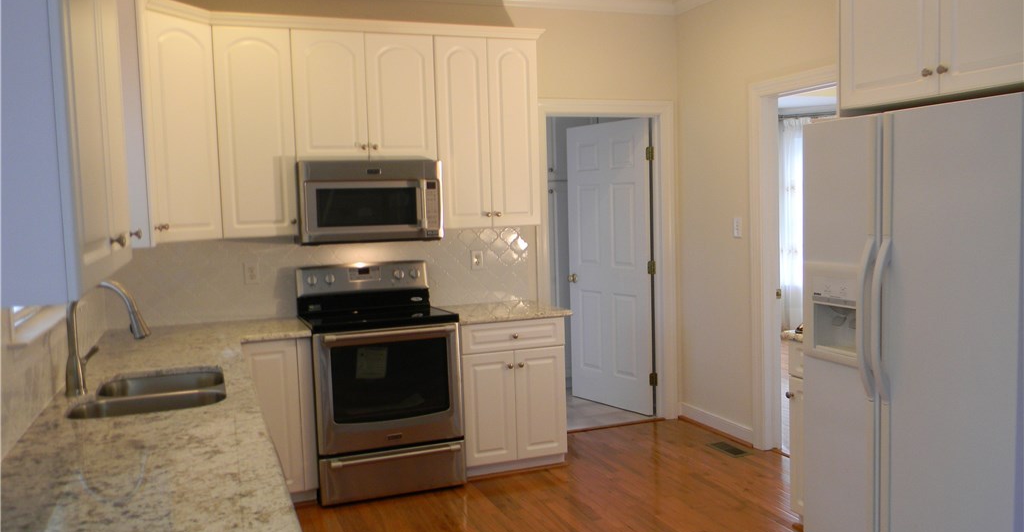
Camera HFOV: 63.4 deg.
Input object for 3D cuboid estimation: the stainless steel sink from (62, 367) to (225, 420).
[{"bbox_3d":[-1.254,0.555,2.928,0.460,0.200,0.740,-3,5,-20],"label":"stainless steel sink"}]

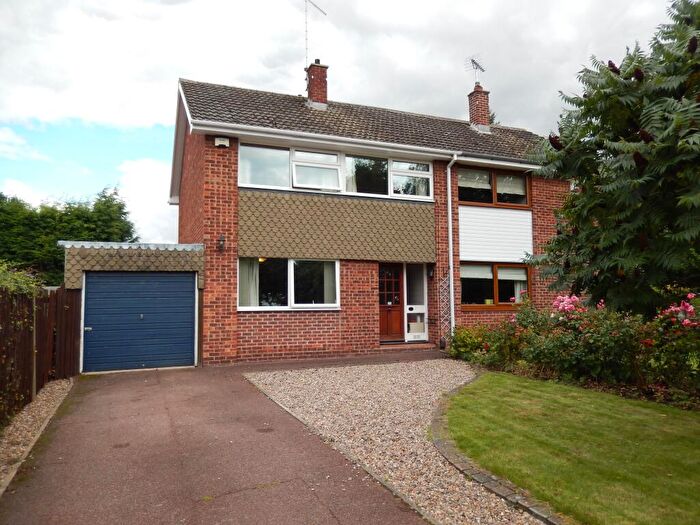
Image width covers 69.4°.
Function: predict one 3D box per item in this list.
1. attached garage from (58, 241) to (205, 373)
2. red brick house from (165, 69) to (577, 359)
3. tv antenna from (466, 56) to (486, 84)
[{"bbox_3d":[-5.159,1.044,12.137,2.650,2.500,5.200,1,-5,-22],"label":"attached garage"},{"bbox_3d":[0.832,-1.926,16.318,12.100,8.800,8.300,1,-5,-22],"label":"red brick house"},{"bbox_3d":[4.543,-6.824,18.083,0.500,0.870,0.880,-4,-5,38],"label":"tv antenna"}]

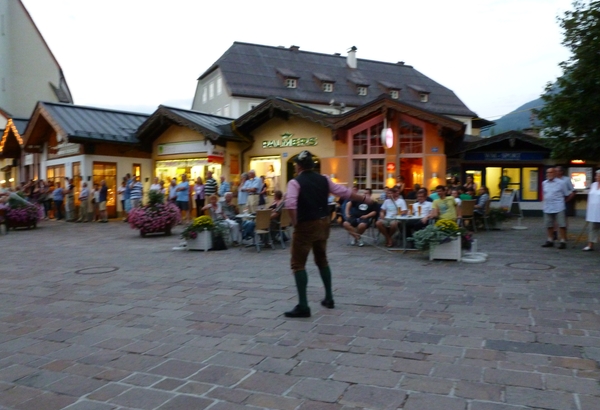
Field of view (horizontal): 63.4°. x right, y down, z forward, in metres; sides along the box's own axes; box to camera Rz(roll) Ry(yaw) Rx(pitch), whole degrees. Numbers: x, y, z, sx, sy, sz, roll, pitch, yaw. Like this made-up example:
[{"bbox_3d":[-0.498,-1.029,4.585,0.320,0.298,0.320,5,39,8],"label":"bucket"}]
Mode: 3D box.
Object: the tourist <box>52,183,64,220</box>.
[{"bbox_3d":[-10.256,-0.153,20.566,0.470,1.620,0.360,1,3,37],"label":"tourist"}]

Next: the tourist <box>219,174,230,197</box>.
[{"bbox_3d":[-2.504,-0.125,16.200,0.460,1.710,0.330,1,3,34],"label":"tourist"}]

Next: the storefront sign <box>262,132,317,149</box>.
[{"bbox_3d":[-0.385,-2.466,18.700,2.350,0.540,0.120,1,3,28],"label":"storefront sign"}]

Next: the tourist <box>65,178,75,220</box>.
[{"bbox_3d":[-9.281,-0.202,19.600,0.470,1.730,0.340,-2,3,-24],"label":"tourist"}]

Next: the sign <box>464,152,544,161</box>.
[{"bbox_3d":[8.512,-2.019,20.200,3.330,0.350,0.120,0,3,3],"label":"sign"}]

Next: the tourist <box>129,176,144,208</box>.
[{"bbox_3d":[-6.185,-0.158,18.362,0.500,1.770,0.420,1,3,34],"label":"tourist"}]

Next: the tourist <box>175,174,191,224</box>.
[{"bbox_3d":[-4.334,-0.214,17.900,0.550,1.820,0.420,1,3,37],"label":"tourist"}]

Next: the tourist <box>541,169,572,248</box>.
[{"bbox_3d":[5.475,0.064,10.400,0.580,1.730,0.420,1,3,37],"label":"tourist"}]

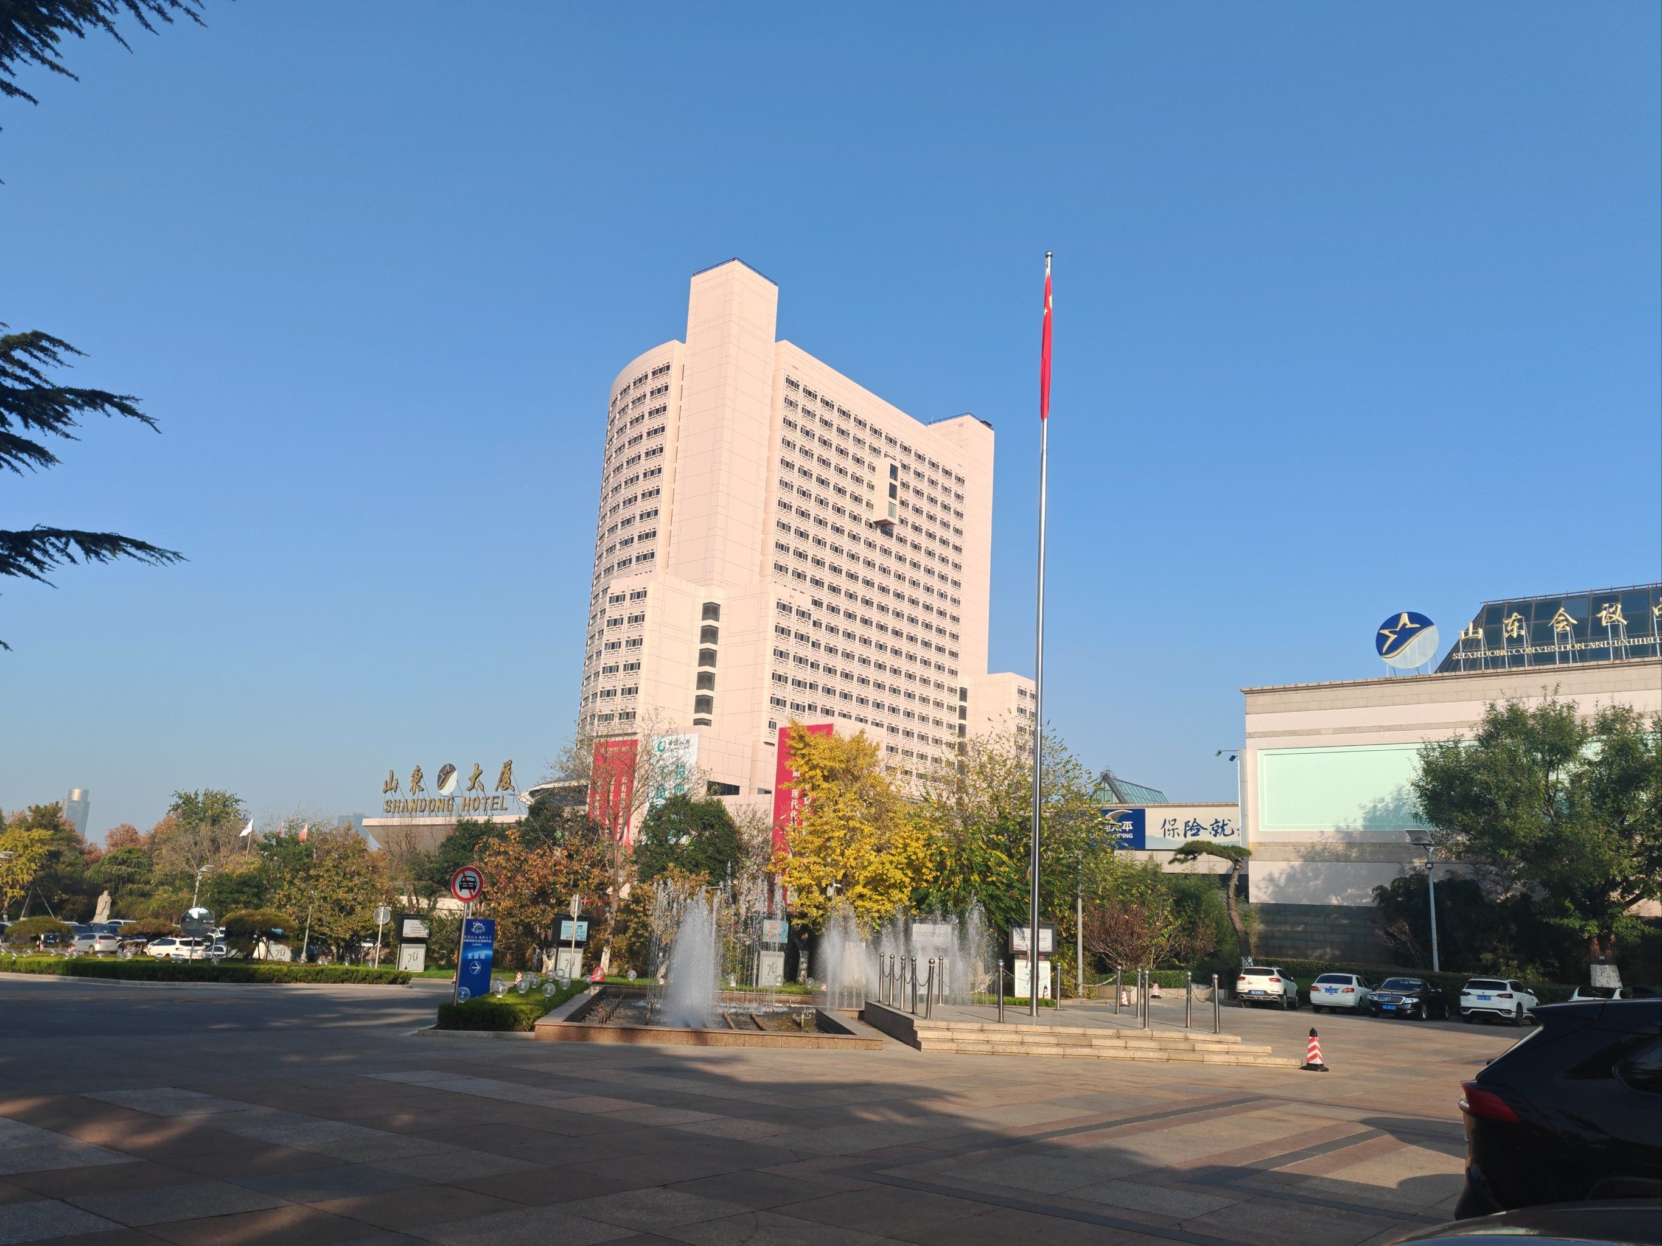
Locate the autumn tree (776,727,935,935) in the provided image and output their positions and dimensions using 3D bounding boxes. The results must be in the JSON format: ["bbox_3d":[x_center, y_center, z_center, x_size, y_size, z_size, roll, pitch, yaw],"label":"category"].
[{"bbox_3d":[0.893,8.804,49.657,5.840,9.830,5.840,3,-14,2],"label":"autumn tree"}]

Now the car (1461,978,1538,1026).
[{"bbox_3d":[26.414,14.988,51.400,1.860,1.660,4.600,0,-13,13],"label":"car"}]

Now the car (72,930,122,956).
[{"bbox_3d":[-56.015,24.286,98.284,4.400,1.500,1.760,-7,-17,36],"label":"car"}]

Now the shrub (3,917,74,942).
[{"bbox_3d":[-47.695,18.566,78.000,3.400,1.700,3.400,10,-15,-29],"label":"shrub"}]

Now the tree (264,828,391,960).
[{"bbox_3d":[-29.885,15.924,77.000,6.300,7.800,6.300,8,-14,-20],"label":"tree"}]

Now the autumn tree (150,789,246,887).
[{"bbox_3d":[-66.053,24.367,135.000,8.800,14.500,8.800,9,-14,-24],"label":"autumn tree"}]

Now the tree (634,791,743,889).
[{"bbox_3d":[-6.018,10.921,54.871,4.580,7.400,4.580,5,-14,-5],"label":"tree"}]

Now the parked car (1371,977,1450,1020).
[{"bbox_3d":[20.749,13.461,46.530,1.840,1.470,4.880,-7,-17,37],"label":"parked car"}]

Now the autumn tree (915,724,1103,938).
[{"bbox_3d":[6.537,8.469,47.637,6.710,9.660,6.710,1,-14,8],"label":"autumn tree"}]

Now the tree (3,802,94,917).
[{"bbox_3d":[-73.240,22.598,121.369,8.250,11.620,8.250,11,-16,-29],"label":"tree"}]

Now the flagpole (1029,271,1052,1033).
[{"bbox_3d":[4.612,-0.305,28.297,0.320,17.110,0.320,1,-13,9],"label":"flagpole"}]

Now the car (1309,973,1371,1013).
[{"bbox_3d":[21.978,15.966,56.000,1.760,1.480,4.540,1,-13,10],"label":"car"}]

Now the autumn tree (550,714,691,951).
[{"bbox_3d":[-8.448,8.730,52.226,5.680,10.410,5.680,5,-14,-8],"label":"autumn tree"}]

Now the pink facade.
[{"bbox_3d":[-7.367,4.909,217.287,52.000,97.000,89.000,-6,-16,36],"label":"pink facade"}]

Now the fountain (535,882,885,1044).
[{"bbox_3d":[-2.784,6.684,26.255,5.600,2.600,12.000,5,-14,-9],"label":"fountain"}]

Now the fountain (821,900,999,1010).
[{"bbox_3d":[2.133,8.941,35.200,4.600,2.700,3.500,2,-13,4],"label":"fountain"}]

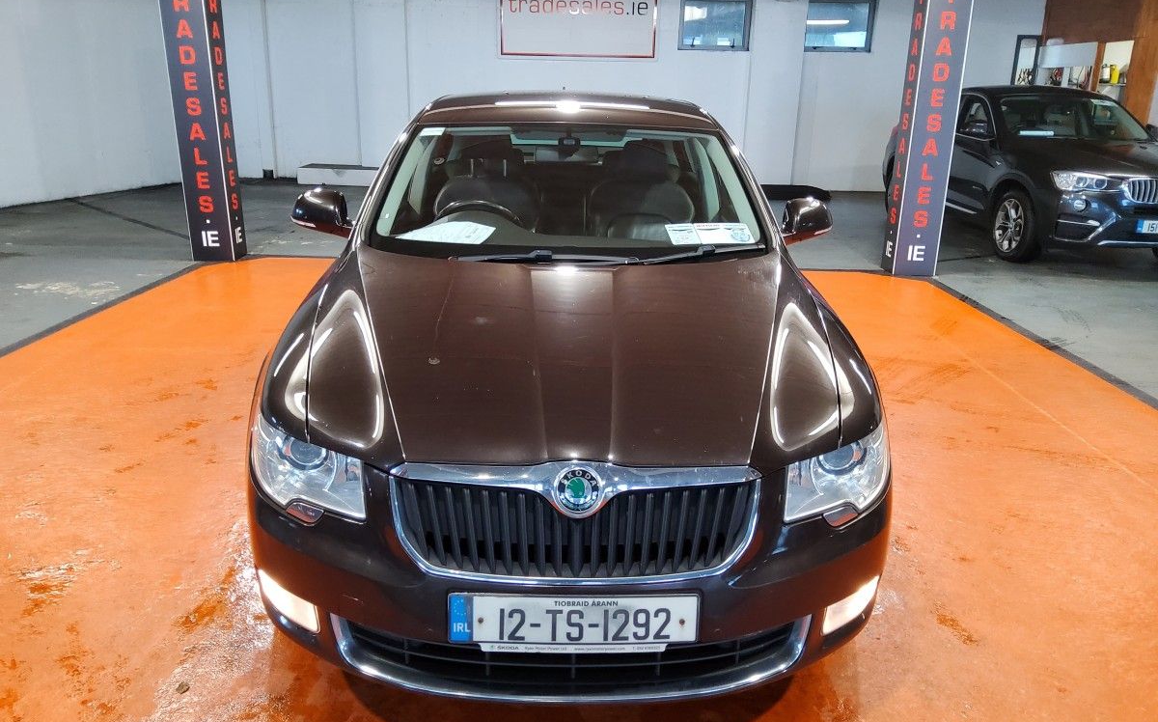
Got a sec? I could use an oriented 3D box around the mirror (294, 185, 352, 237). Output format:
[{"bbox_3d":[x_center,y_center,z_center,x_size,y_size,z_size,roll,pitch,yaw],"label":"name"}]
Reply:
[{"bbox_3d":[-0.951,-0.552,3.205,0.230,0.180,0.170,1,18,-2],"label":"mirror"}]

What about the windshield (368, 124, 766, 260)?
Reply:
[{"bbox_3d":[-0.037,-0.629,3.112,1.400,0.430,0.830,1,18,-2],"label":"windshield"}]

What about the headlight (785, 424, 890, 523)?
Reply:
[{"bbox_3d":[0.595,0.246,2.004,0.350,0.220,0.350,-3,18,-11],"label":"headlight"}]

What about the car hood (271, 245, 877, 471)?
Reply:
[{"bbox_3d":[-0.019,-0.056,2.362,1.540,0.290,1.270,1,18,-2],"label":"car hood"}]

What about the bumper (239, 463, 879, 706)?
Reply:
[{"bbox_3d":[-0.014,0.459,2.055,1.700,0.530,0.530,1,18,-2],"label":"bumper"}]

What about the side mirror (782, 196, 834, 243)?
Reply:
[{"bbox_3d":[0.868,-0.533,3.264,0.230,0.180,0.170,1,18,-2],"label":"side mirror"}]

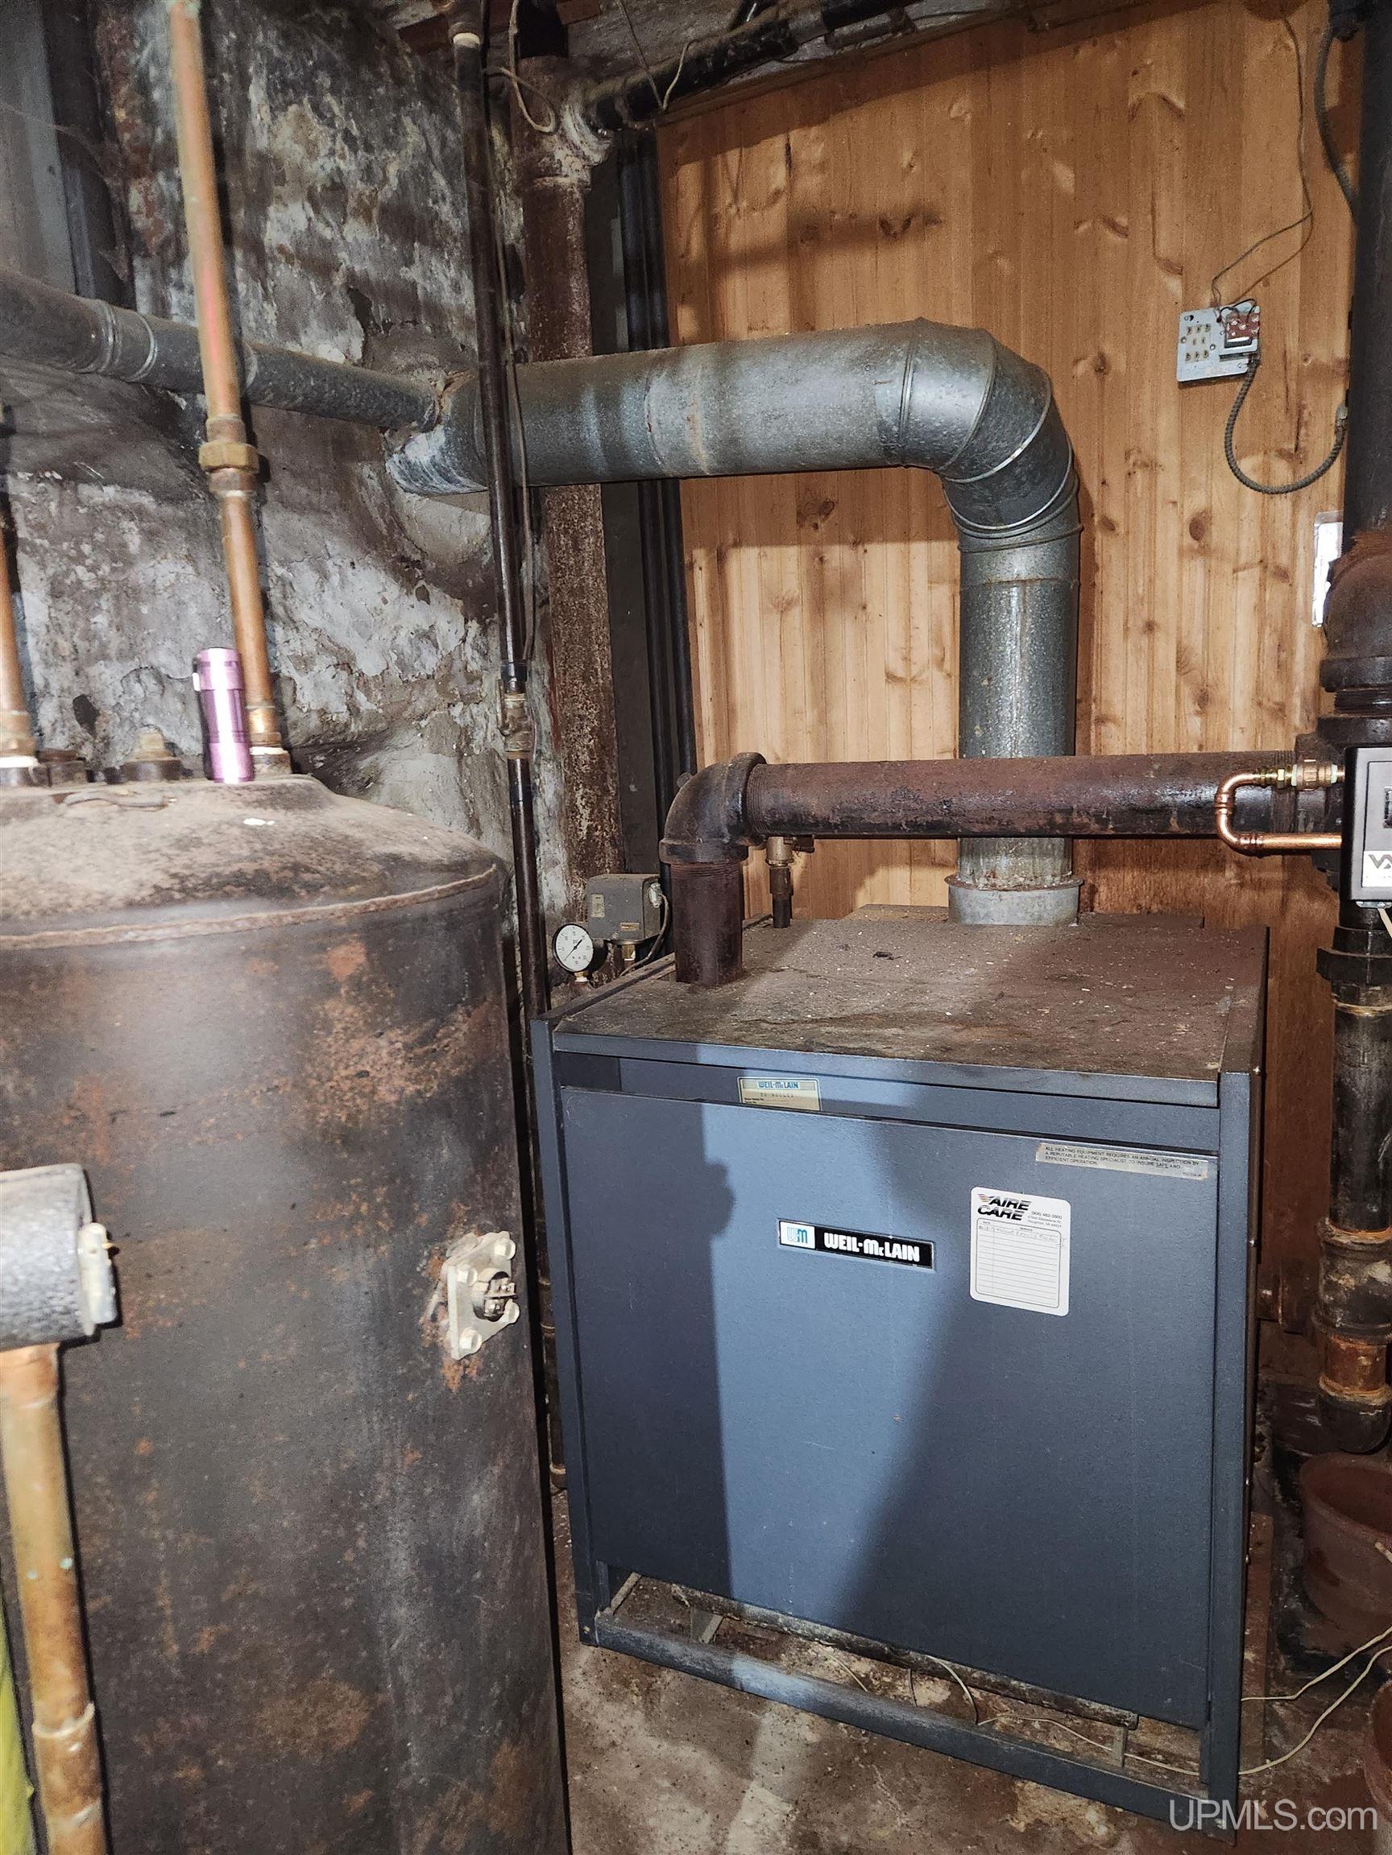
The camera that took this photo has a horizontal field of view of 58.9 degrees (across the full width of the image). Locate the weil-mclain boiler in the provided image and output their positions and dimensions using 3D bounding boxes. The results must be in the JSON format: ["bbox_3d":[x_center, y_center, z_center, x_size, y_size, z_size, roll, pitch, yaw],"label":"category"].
[{"bbox_3d":[0.352,0.460,1.724,0.780,0.825,0.803,1,11,25],"label":"weil-mclain boiler"}]

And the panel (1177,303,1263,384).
[{"bbox_3d":[0.800,-0.896,1.888,0.115,0.108,0.045,1,11,25],"label":"panel"}]

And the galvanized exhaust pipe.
[{"bbox_3d":[0.021,-0.519,2.170,1.271,0.991,0.234,1,11,25],"label":"galvanized exhaust pipe"}]

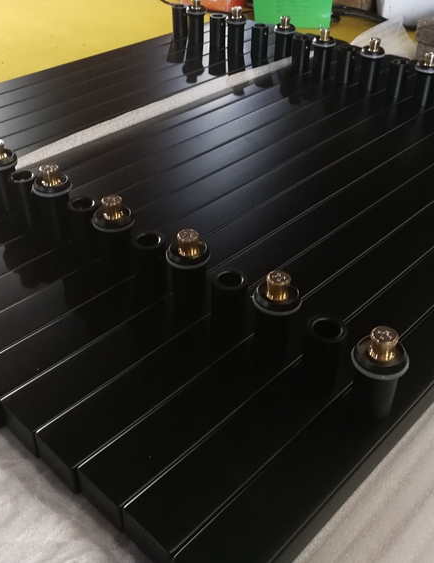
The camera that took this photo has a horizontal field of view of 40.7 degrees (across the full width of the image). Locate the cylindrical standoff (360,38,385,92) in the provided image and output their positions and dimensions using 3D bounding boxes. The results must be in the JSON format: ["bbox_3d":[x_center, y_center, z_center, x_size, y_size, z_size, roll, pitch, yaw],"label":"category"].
[{"bbox_3d":[0.219,-0.307,0.830,0.035,0.066,0.035,0,39,0],"label":"cylindrical standoff"}]

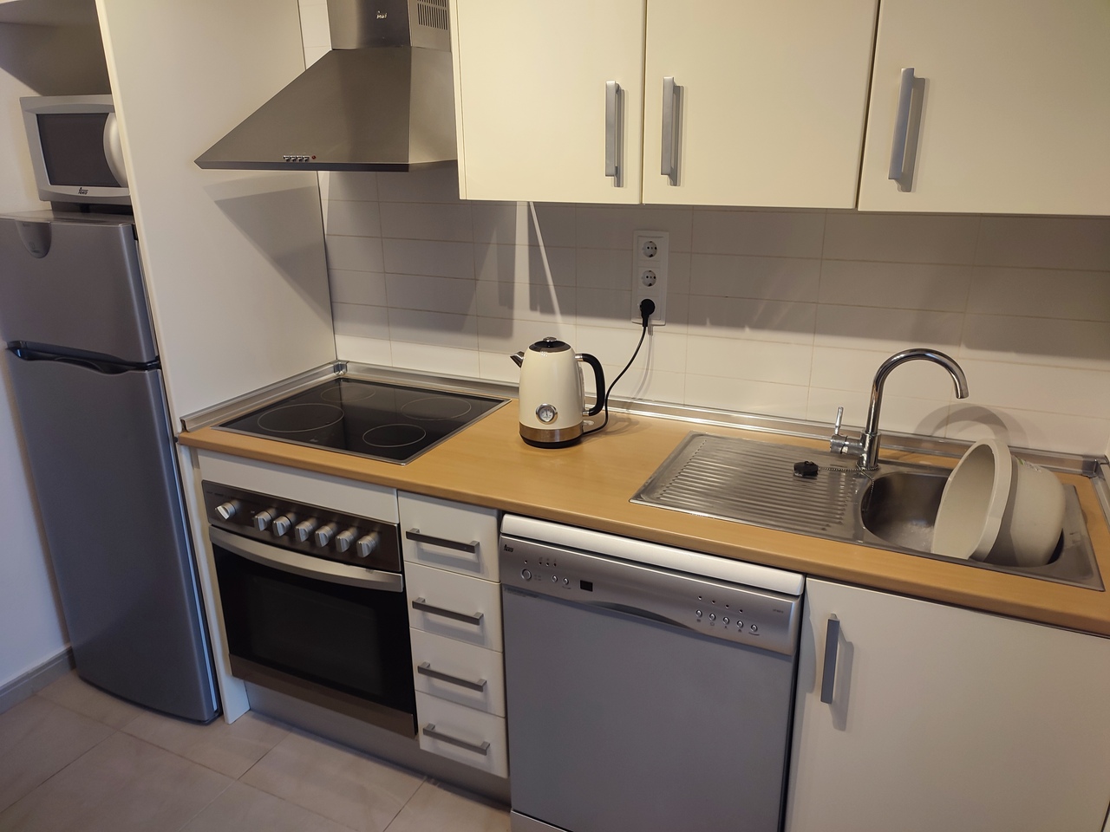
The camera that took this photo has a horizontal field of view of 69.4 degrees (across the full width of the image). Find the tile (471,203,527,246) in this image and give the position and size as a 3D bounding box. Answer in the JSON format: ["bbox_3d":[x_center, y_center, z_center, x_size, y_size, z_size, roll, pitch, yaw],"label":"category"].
[{"bbox_3d":[-0.081,-0.494,2.077,0.298,0.098,0.010,8,21,24],"label":"tile"}]

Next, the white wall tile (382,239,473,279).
[{"bbox_3d":[-0.354,-0.443,2.252,0.300,0.098,0.010,8,21,24],"label":"white wall tile"}]

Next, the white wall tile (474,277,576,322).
[{"bbox_3d":[-0.078,-0.306,2.142,0.298,0.098,0.010,8,21,24],"label":"white wall tile"}]

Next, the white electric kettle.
[{"bbox_3d":[0.007,-0.063,1.894,0.223,0.248,0.151,2,19,7],"label":"white electric kettle"}]

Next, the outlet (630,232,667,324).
[{"bbox_3d":[0.235,-0.338,1.975,0.087,0.226,0.015,8,21,24],"label":"outlet"}]

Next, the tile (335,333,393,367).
[{"bbox_3d":[-0.578,-0.190,2.433,0.208,0.098,0.010,8,21,24],"label":"tile"}]

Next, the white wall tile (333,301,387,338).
[{"bbox_3d":[-0.581,-0.284,2.411,0.205,0.098,0.010,8,21,24],"label":"white wall tile"}]

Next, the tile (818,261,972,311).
[{"bbox_3d":[0.739,-0.286,1.756,0.299,0.098,0.010,8,21,24],"label":"tile"}]

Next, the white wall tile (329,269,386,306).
[{"bbox_3d":[-0.586,-0.381,2.388,0.210,0.098,0.010,8,21,24],"label":"white wall tile"}]

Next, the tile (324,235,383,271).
[{"bbox_3d":[-0.583,-0.473,2.347,0.205,0.098,0.010,8,21,24],"label":"tile"}]

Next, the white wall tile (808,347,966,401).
[{"bbox_3d":[0.744,-0.099,1.829,0.300,0.098,0.010,8,21,24],"label":"white wall tile"}]

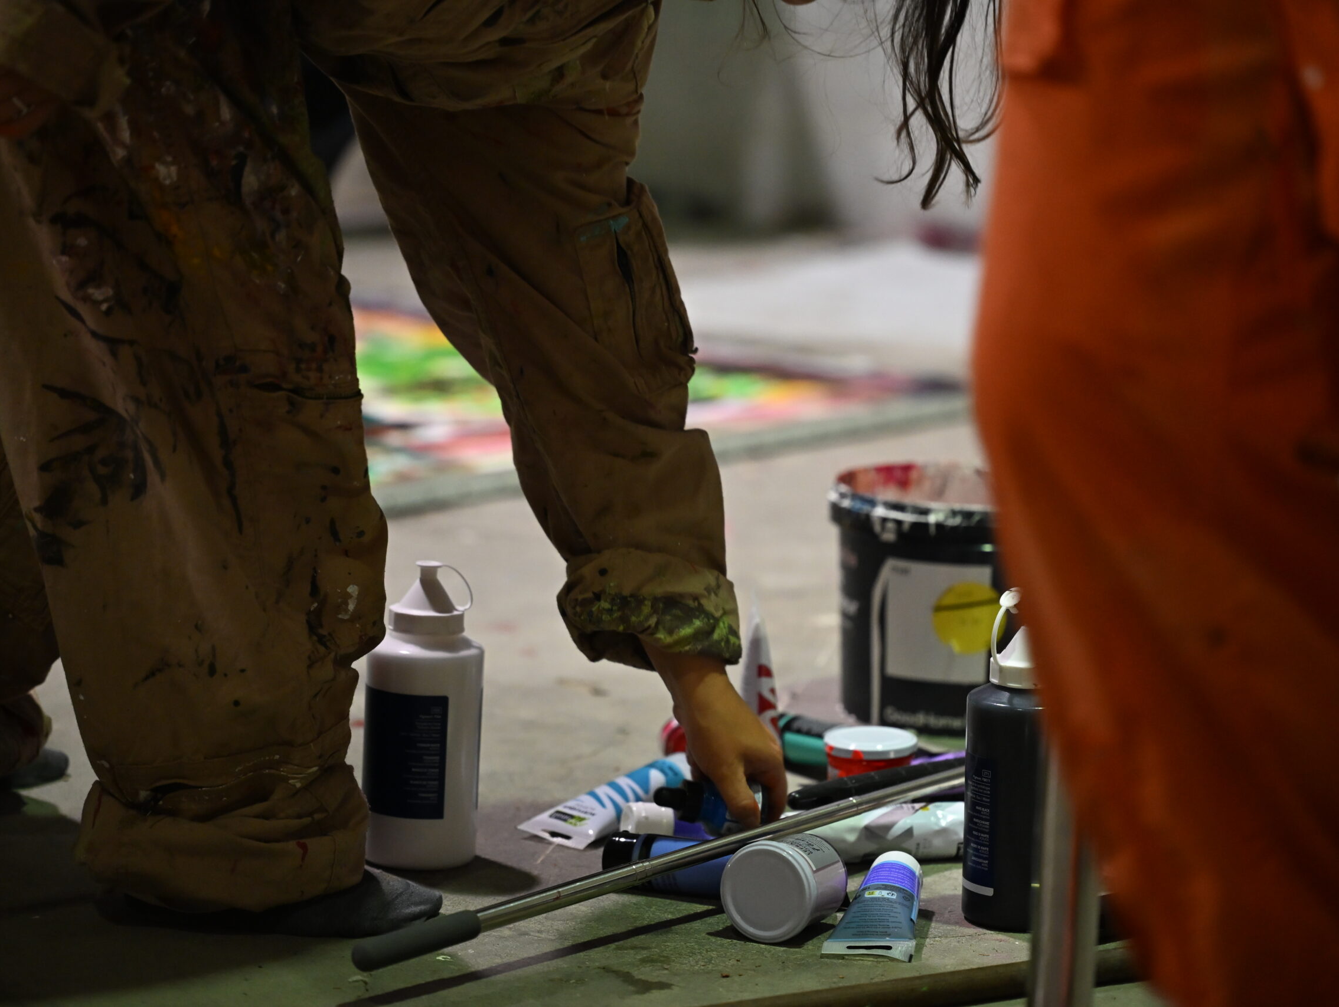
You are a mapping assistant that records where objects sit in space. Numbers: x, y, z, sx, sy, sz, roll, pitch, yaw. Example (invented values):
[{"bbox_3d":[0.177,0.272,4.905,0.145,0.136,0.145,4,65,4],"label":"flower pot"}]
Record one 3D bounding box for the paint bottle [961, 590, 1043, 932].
[{"bbox_3d":[0.261,0.183,3.185,0.088,0.242,0.088,2,10,0],"label":"paint bottle"}]

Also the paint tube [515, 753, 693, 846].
[{"bbox_3d":[-0.036,0.234,3.459,0.071,0.042,0.172,10,19,39],"label":"paint tube"}]

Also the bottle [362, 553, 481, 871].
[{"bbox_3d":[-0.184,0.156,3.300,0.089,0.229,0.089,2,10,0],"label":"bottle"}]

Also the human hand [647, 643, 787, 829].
[{"bbox_3d":[0.038,0.180,3.385,0.100,0.140,0.100,6,11,25],"label":"human hand"}]

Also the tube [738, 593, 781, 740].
[{"bbox_3d":[0.072,0.155,3.535,0.042,0.167,0.065,-2,16,6],"label":"tube"}]

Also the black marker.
[{"bbox_3d":[0.170,0.224,3.558,0.175,0.017,0.017,-8,14,-30],"label":"black marker"}]

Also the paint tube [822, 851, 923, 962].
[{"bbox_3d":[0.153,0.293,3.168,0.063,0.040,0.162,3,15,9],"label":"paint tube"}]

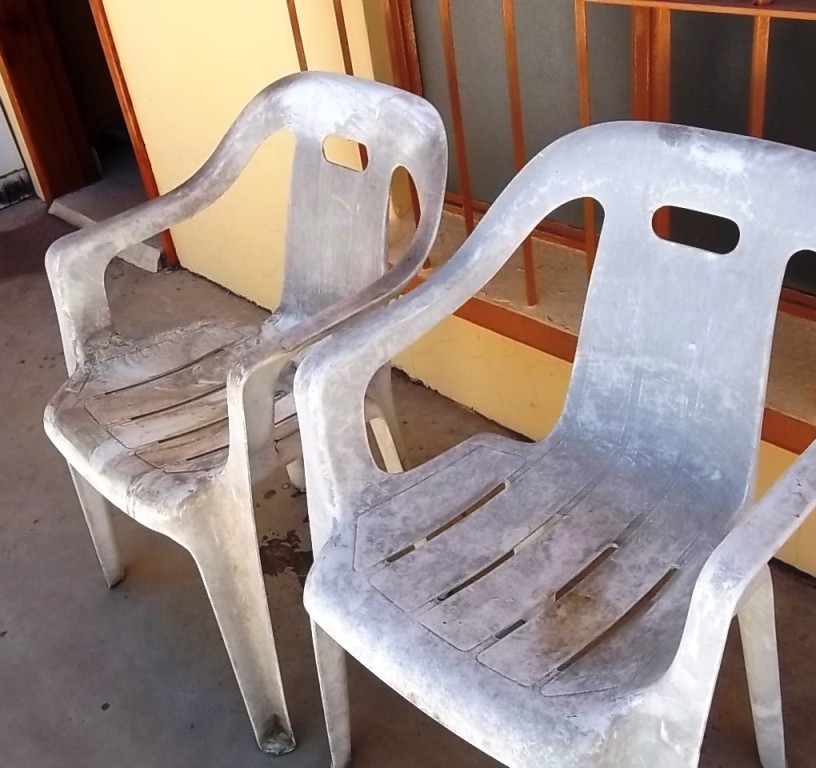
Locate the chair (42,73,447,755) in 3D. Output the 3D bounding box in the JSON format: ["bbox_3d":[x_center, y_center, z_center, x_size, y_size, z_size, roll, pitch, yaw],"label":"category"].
[{"bbox_3d":[-0.233,0.011,1.460,0.557,0.810,0.560,-31,39,-30],"label":"chair"}]

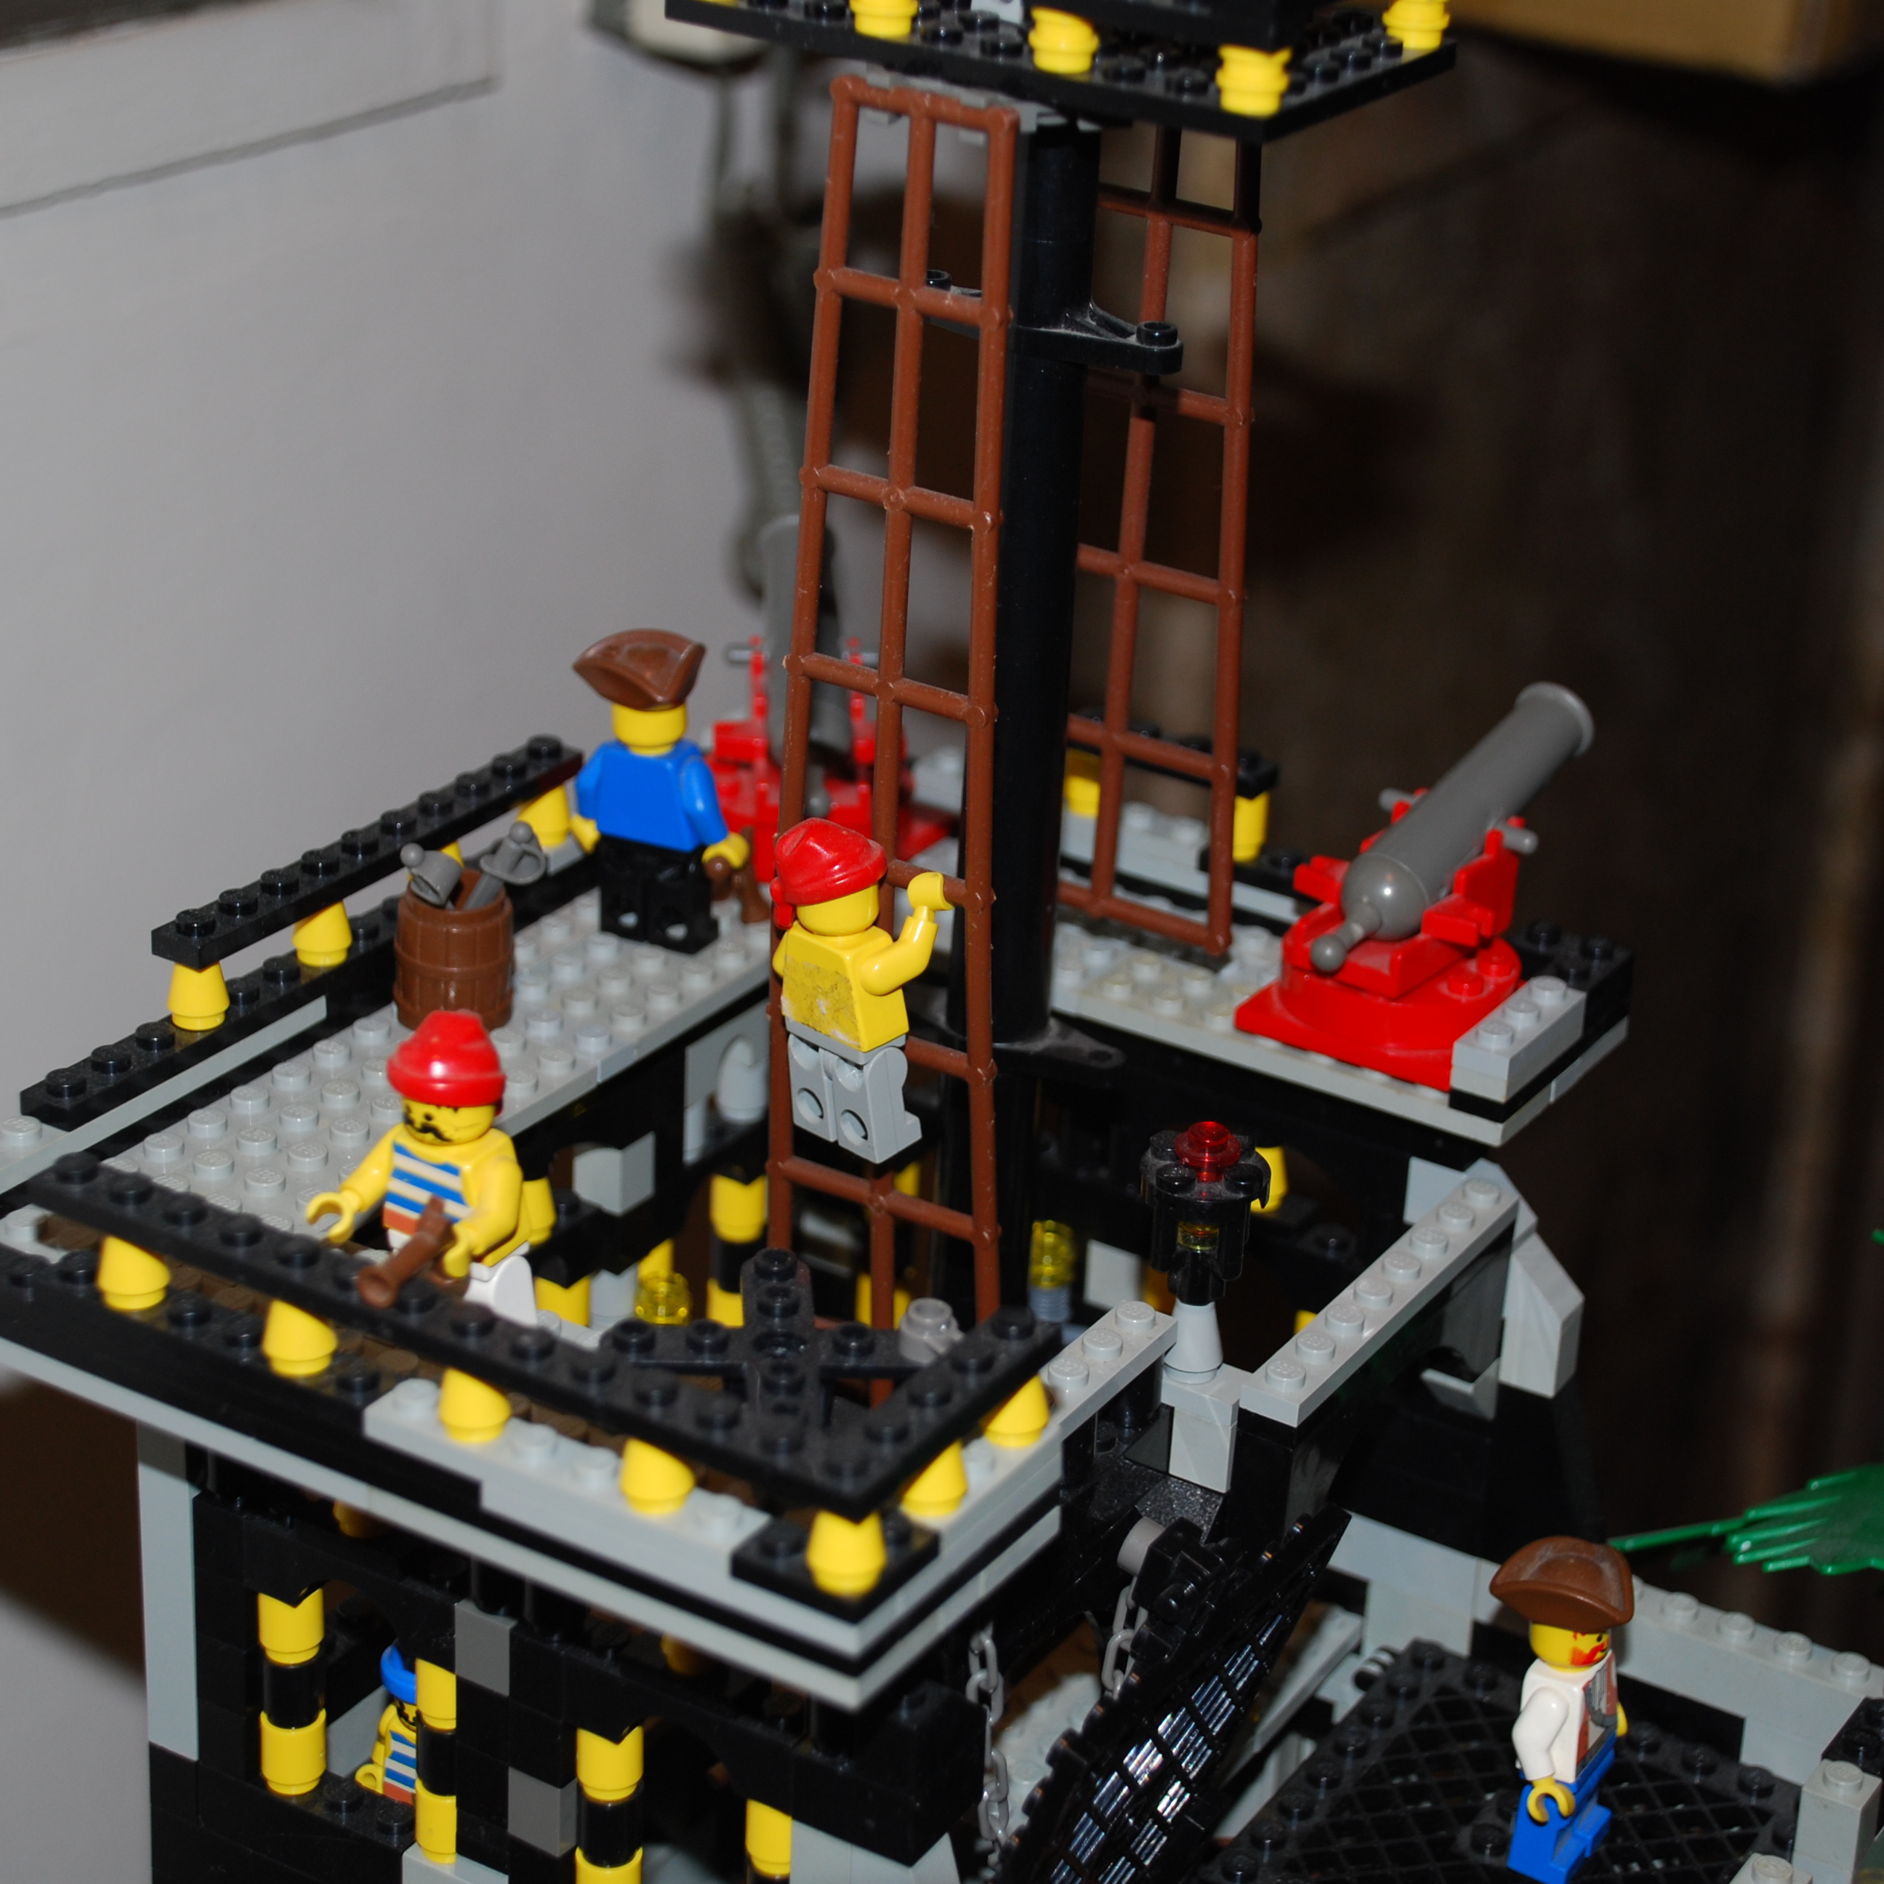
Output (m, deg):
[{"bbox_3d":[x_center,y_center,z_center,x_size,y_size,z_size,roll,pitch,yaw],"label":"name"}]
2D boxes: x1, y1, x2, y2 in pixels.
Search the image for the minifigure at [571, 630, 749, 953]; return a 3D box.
[{"bbox_3d":[-0.037,-0.021,0.608,0.025,0.045,0.017,17,29,28],"label":"minifigure"}]

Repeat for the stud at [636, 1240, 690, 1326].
[{"bbox_3d":[-0.039,0.049,0.625,0.008,0.011,0.008,2,25,-1],"label":"stud"}]

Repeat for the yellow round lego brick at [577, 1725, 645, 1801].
[{"bbox_3d":[-0.039,0.095,0.523,0.008,0.011,0.008,2,25,-1],"label":"yellow round lego brick"}]

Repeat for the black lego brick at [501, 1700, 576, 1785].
[{"bbox_3d":[-0.046,0.093,0.527,0.008,0.011,0.008,17,29,28],"label":"black lego brick"}]

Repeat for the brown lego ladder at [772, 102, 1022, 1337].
[{"bbox_3d":[-0.006,-0.009,0.567,0.040,0.202,0.004,17,29,28],"label":"brown lego ladder"}]

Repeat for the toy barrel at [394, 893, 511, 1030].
[{"bbox_3d":[-0.065,0.001,0.591,0.016,0.019,0.016,2,25,-1],"label":"toy barrel"}]

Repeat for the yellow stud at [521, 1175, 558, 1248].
[{"bbox_3d":[-0.054,0.034,0.585,0.008,0.010,0.008,2,25,-1],"label":"yellow stud"}]

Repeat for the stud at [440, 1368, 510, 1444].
[{"bbox_3d":[-0.050,0.048,0.479,0.008,0.011,0.008,2,25,-1],"label":"stud"}]

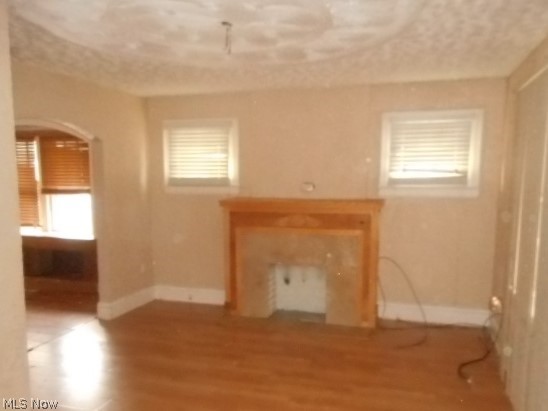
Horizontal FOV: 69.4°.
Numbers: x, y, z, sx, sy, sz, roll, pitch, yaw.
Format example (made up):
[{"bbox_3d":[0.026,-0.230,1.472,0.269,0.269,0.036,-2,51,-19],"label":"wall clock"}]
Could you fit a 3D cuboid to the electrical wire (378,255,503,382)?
[{"bbox_3d":[1.511,0.943,3.560,1.127,0.708,1.159,1,5,15],"label":"electrical wire"}]

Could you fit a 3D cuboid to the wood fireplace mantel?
[{"bbox_3d":[0.297,0.591,4.268,1.700,1.293,0.411,1,5,15],"label":"wood fireplace mantel"}]

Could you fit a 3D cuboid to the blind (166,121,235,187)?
[{"bbox_3d":[-0.880,-0.606,4.682,0.909,0.799,0.064,1,5,15],"label":"blind"}]

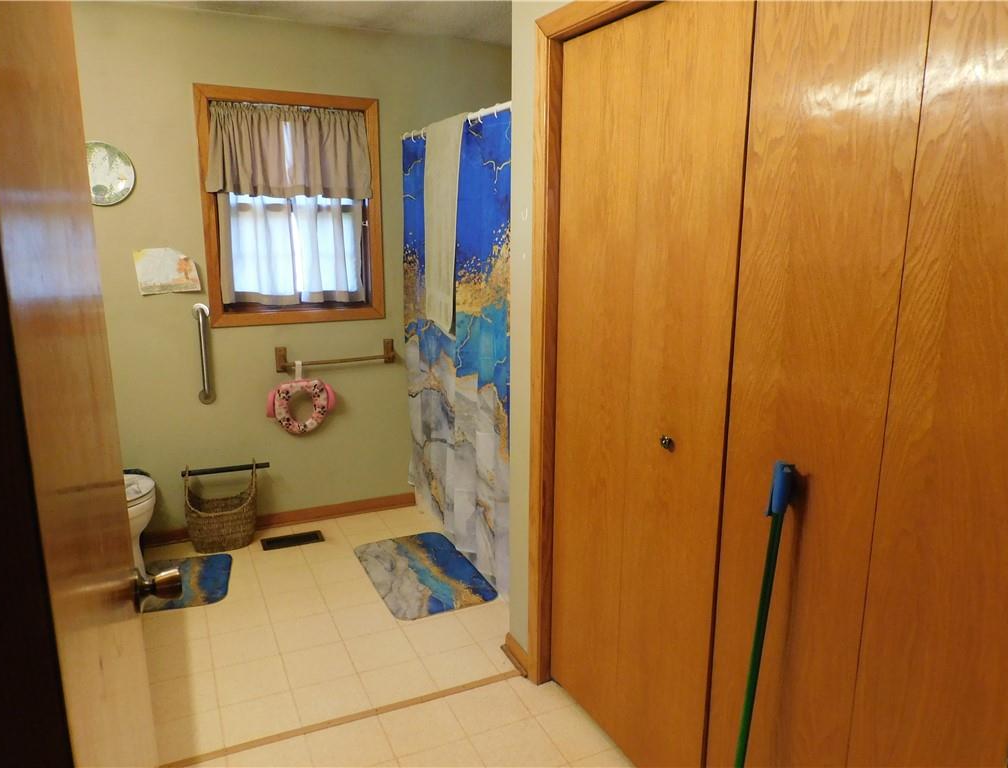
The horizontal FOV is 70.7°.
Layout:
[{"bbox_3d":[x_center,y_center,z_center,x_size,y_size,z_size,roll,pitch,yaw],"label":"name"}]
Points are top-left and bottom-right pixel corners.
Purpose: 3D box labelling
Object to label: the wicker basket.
[{"bbox_3d":[-1.369,0.583,3.450,0.325,0.420,0.215,-5,12,-25],"label":"wicker basket"}]

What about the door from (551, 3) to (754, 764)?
[{"bbox_3d":[0.341,0.075,1.906,0.035,2.008,0.750,-5,12,-25],"label":"door"}]

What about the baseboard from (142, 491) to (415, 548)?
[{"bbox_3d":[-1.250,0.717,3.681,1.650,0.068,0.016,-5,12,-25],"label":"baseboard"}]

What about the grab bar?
[{"bbox_3d":[-1.429,-0.139,3.390,0.075,0.480,0.076,-5,12,-25],"label":"grab bar"}]

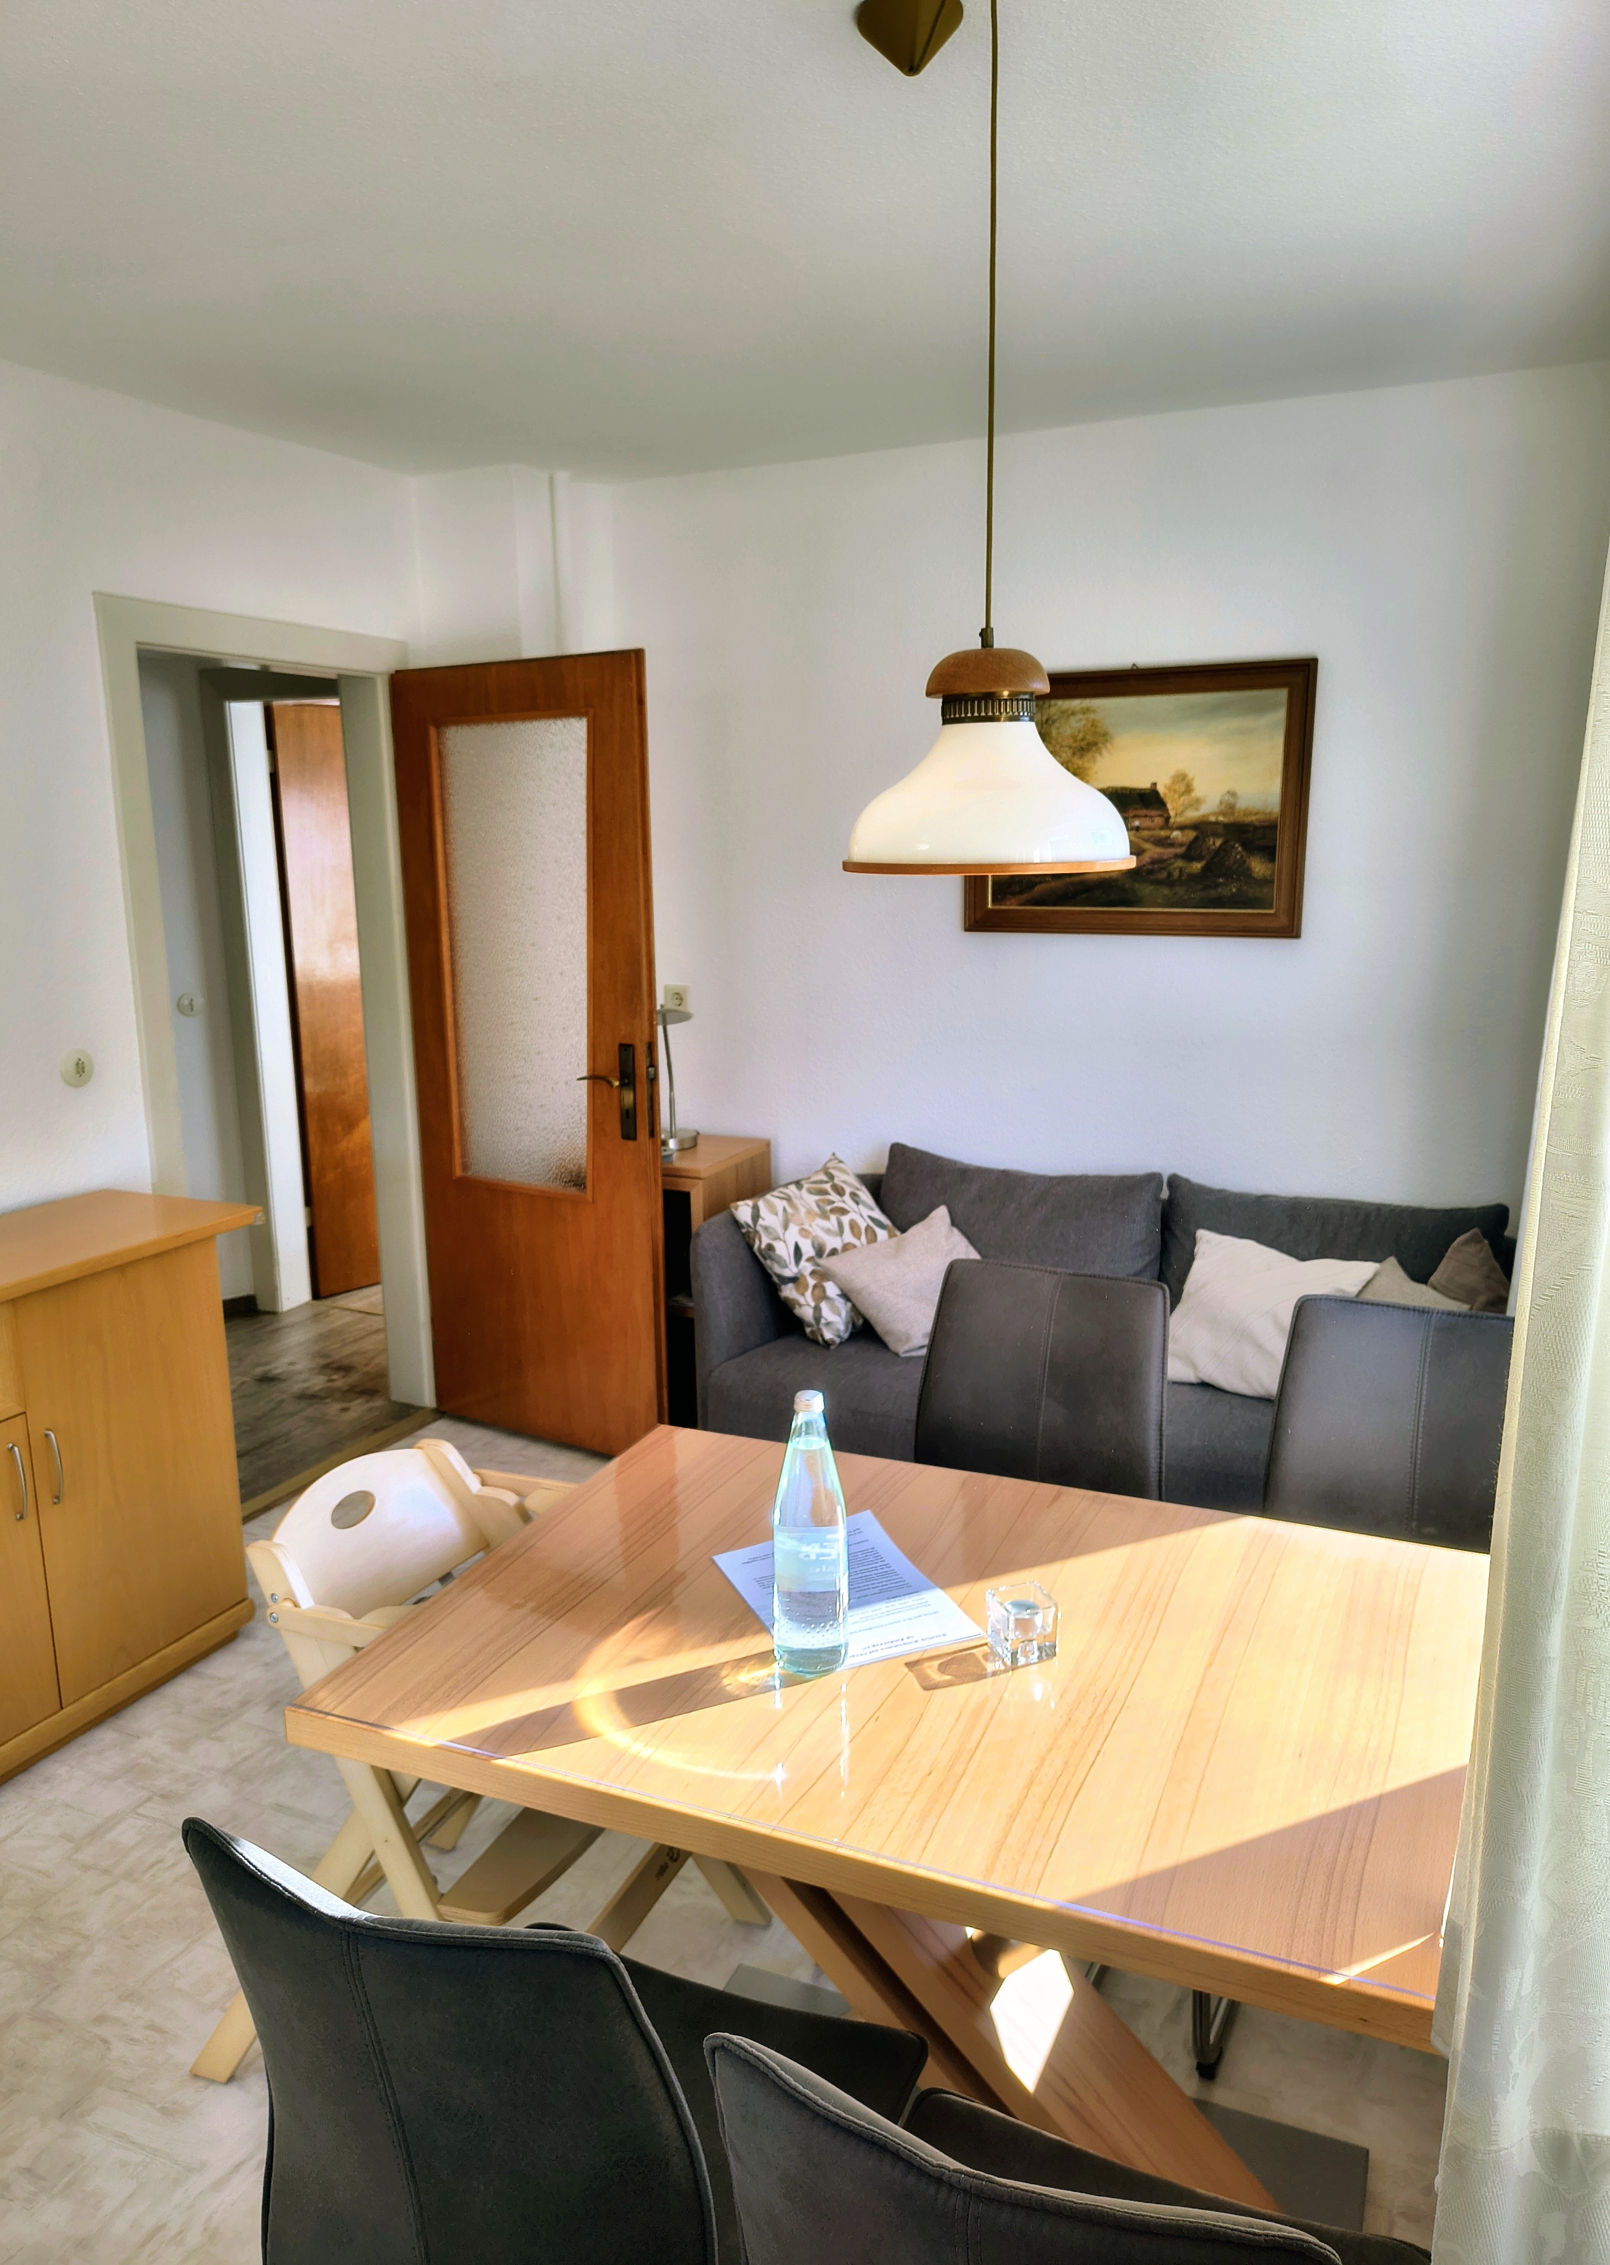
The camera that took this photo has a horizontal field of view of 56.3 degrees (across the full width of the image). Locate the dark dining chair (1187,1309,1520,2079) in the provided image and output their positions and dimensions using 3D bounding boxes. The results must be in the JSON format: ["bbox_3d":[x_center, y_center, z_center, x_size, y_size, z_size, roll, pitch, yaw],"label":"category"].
[{"bbox_3d":[0.800,0.750,2.002,0.450,0.915,0.560,4,12,22],"label":"dark dining chair"}]

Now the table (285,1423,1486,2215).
[{"bbox_3d":[0.183,0.902,1.672,1.160,0.760,0.760,4,12,22],"label":"table"}]

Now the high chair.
[{"bbox_3d":[-0.436,0.836,2.027,0.600,0.760,0.530,4,12,22],"label":"high chair"}]

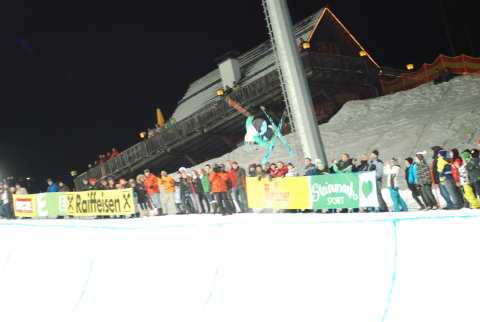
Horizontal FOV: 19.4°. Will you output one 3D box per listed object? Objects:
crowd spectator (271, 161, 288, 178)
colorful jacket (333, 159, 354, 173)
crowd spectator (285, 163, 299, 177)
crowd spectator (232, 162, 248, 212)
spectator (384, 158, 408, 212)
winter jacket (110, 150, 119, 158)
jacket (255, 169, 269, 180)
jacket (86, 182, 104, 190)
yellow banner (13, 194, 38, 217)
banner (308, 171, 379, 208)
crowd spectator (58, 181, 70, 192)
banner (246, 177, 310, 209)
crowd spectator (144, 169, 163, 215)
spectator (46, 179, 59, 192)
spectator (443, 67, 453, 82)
[{"bbox_3d":[1.488,0.853,45.211,0.580,1.762,0.550,-24,-19,35],"label":"crowd spectator"},{"bbox_3d":[3.226,0.298,42.184,0.450,0.700,0.620,0,-20,-39],"label":"colorful jacket"},{"bbox_3d":[1.657,0.876,44.700,0.550,1.630,0.420,-17,-14,17],"label":"crowd spectator"},{"bbox_3d":[-0.065,0.876,46.218,0.500,1.720,0.360,-24,-19,38],"label":"crowd spectator"},{"bbox_3d":[4.169,0.664,38.590,0.500,1.500,0.460,-10,-15,-8],"label":"spectator"},{"bbox_3d":[-9.216,-0.257,103.000,0.620,0.720,0.420,-17,-14,17],"label":"winter jacket"},{"bbox_3d":[0.709,0.612,45.200,0.420,0.700,0.580,-4,-17,-30],"label":"jacket"},{"bbox_3d":[-5.924,1.234,57.700,0.620,0.720,0.420,-13,-14,0],"label":"jacket"},{"bbox_3d":[-9.558,1.983,62.343,0.050,1.000,2.610,-4,0,-30],"label":"yellow banner"},{"bbox_3d":[2.997,0.884,40.728,0.050,1.000,3.410,-4,-1,-30],"label":"banner"},{"bbox_3d":[-7.528,1.699,60.710,0.380,1.680,0.500,-4,-17,-30],"label":"crowd spectator"},{"bbox_3d":[1.203,1.013,44.516,0.050,1.000,3.758,-5,1,-30],"label":"banner"},{"bbox_3d":[-3.231,1.183,52.845,0.580,1.834,0.450,-24,-19,35],"label":"crowd spectator"},{"bbox_3d":[-8.295,1.697,62.637,0.550,1.848,0.500,-23,-18,31],"label":"spectator"},{"bbox_3d":[12.457,-5.150,84.000,0.700,0.920,0.600,-3,-17,-31],"label":"spectator"}]

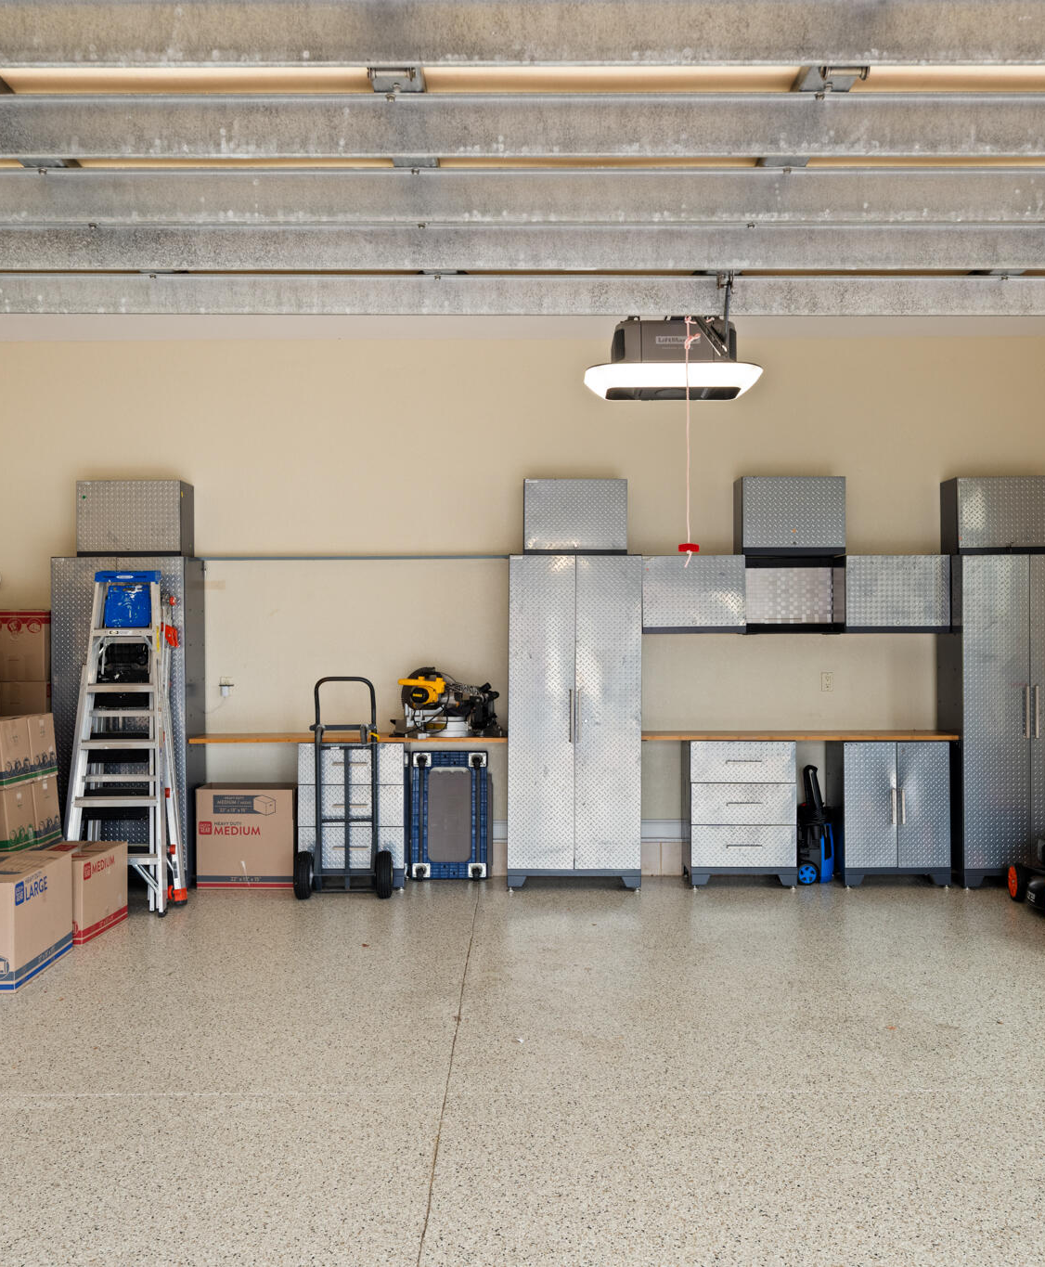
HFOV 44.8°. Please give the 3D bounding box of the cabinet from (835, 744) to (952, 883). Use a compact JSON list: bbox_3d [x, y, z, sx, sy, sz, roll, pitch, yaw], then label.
[{"bbox_3d":[2.150,1.043,7.465,0.610,0.850,0.420,0,0,0],"label":"cabinet"}]

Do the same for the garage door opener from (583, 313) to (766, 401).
[{"bbox_3d":[0.382,-0.704,3.202,0.452,0.200,0.350,0,0,0],"label":"garage door opener"}]

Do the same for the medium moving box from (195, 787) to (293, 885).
[{"bbox_3d":[-1.590,1.180,7.455,0.560,0.570,0.380,0,0,0],"label":"medium moving box"}]

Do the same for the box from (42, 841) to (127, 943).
[{"bbox_3d":[-2.236,1.277,6.263,0.355,0.398,0.550,0,0,3],"label":"box"}]

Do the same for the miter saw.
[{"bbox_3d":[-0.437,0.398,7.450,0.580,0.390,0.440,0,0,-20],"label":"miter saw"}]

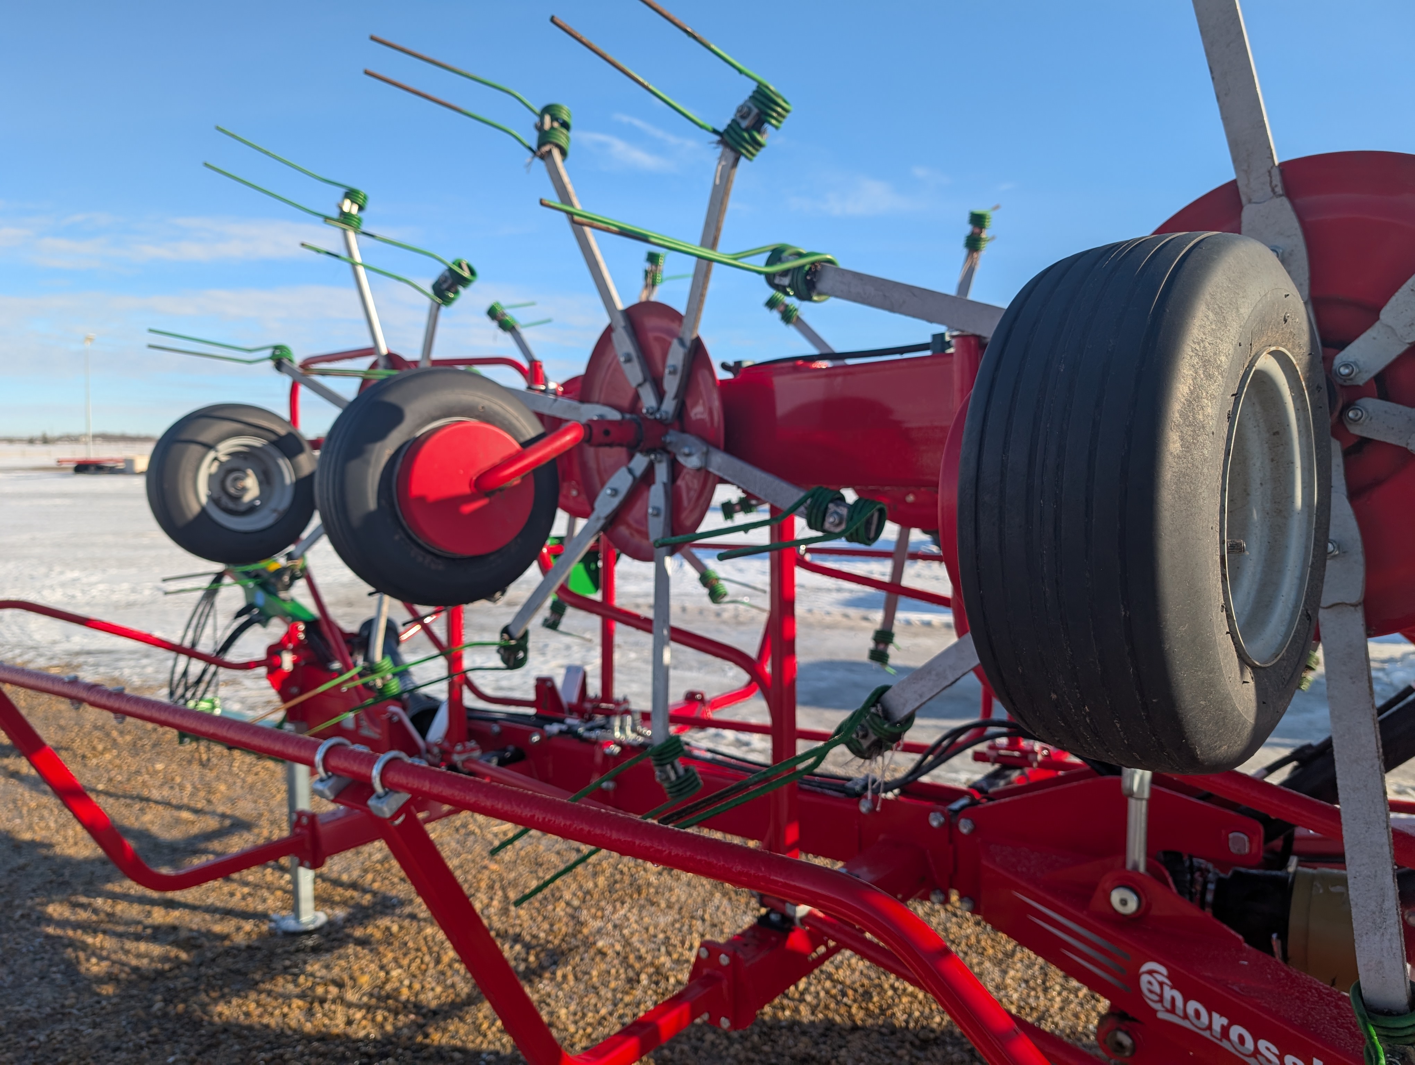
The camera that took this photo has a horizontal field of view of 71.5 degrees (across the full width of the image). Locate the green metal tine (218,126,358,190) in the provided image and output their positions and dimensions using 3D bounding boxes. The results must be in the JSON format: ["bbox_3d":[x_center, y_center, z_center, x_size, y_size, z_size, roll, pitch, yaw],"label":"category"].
[{"bbox_3d":[-1.140,-1.008,2.674,0.384,0.012,0.045,15,-17,-38],"label":"green metal tine"}]

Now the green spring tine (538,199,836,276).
[{"bbox_3d":[-0.023,-0.386,1.314,0.402,0.041,0.119,-1,25,-30],"label":"green spring tine"}]

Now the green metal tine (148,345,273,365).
[{"bbox_3d":[-1.554,-0.555,3.085,0.363,0.034,0.012,2,19,-28],"label":"green metal tine"}]

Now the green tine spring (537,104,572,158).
[{"bbox_3d":[-0.322,-0.848,2.074,0.068,0.105,0.068,-3,-13,-38],"label":"green tine spring"}]

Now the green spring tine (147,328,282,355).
[{"bbox_3d":[-1.582,-0.612,3.166,0.393,0.047,0.012,3,34,-27],"label":"green spring tine"}]

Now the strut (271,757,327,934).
[{"bbox_3d":[-1.358,0.981,3.240,0.170,0.650,0.170,4,7,38],"label":"strut"}]

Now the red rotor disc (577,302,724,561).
[{"bbox_3d":[-0.111,-0.202,2.023,0.060,0.524,0.524,-3,6,-38],"label":"red rotor disc"}]

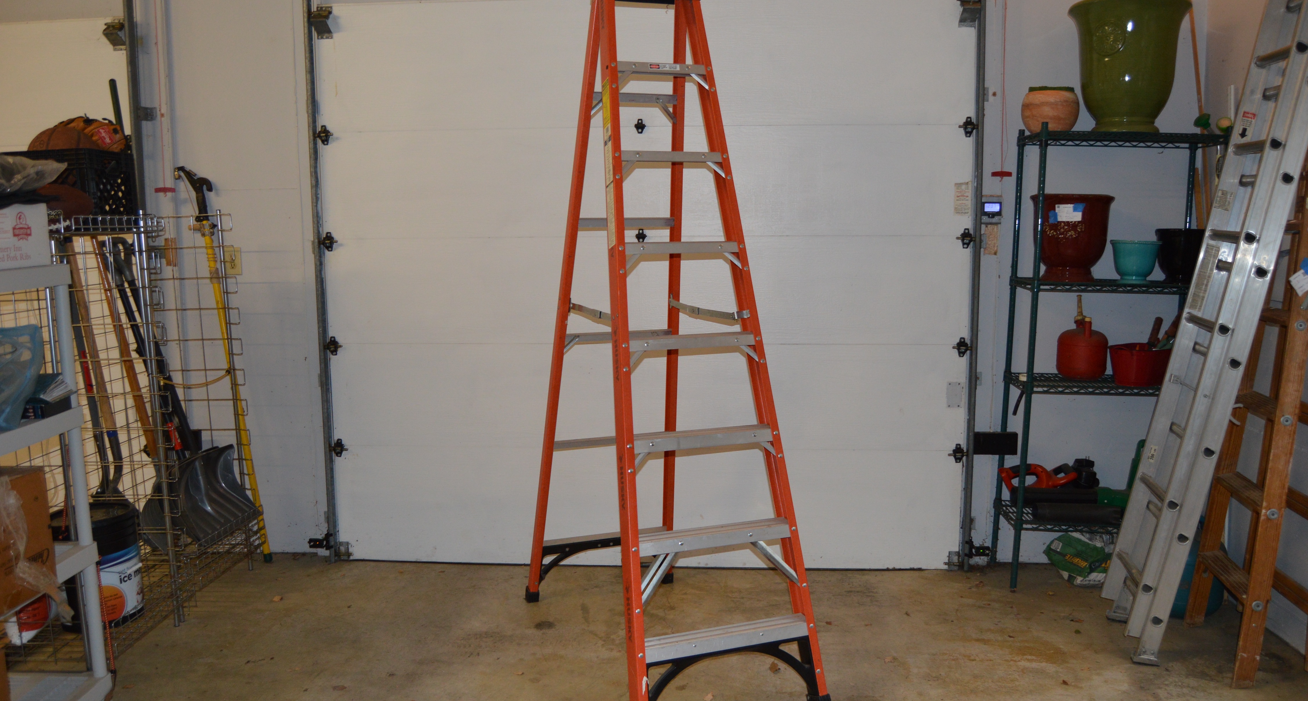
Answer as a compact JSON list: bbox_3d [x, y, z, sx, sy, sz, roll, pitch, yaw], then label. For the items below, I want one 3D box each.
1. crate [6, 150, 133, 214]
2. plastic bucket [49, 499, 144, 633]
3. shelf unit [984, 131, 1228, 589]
[{"bbox_3d":[-2.151,-0.583,3.607,0.330,0.280,0.330,0,6,2],"label":"crate"},{"bbox_3d":[-2.025,0.789,3.578,0.298,0.380,0.298,0,6,0],"label":"plastic bucket"},{"bbox_3d":[1.884,0.038,4.106,0.765,1.900,0.370,2,6,3],"label":"shelf unit"}]

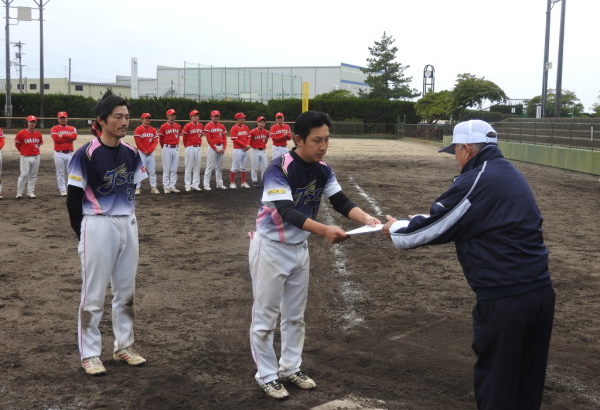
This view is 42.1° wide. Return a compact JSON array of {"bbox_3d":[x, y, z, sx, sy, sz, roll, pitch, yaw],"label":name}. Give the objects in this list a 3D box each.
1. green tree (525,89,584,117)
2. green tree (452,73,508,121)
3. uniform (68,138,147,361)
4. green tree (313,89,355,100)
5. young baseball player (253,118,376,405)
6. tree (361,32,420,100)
[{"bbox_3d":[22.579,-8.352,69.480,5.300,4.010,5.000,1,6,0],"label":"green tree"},{"bbox_3d":[15.966,-8.886,69.430,5.000,5.750,5.000,1,6,0],"label":"green tree"},{"bbox_3d":[-1.228,0.269,5.039,0.320,1.400,0.470,6,8,41],"label":"uniform"},{"bbox_3d":[3.164,-8.745,74.488,4.200,4.710,4.200,1,6,0],"label":"green tree"},{"bbox_3d":[0.067,0.293,4.568,0.660,1.670,0.500,5,8,37],"label":"young baseball player"},{"bbox_3d":[8.625,-11.643,76.182,5.500,10.230,5.500,1,6,0],"label":"tree"}]

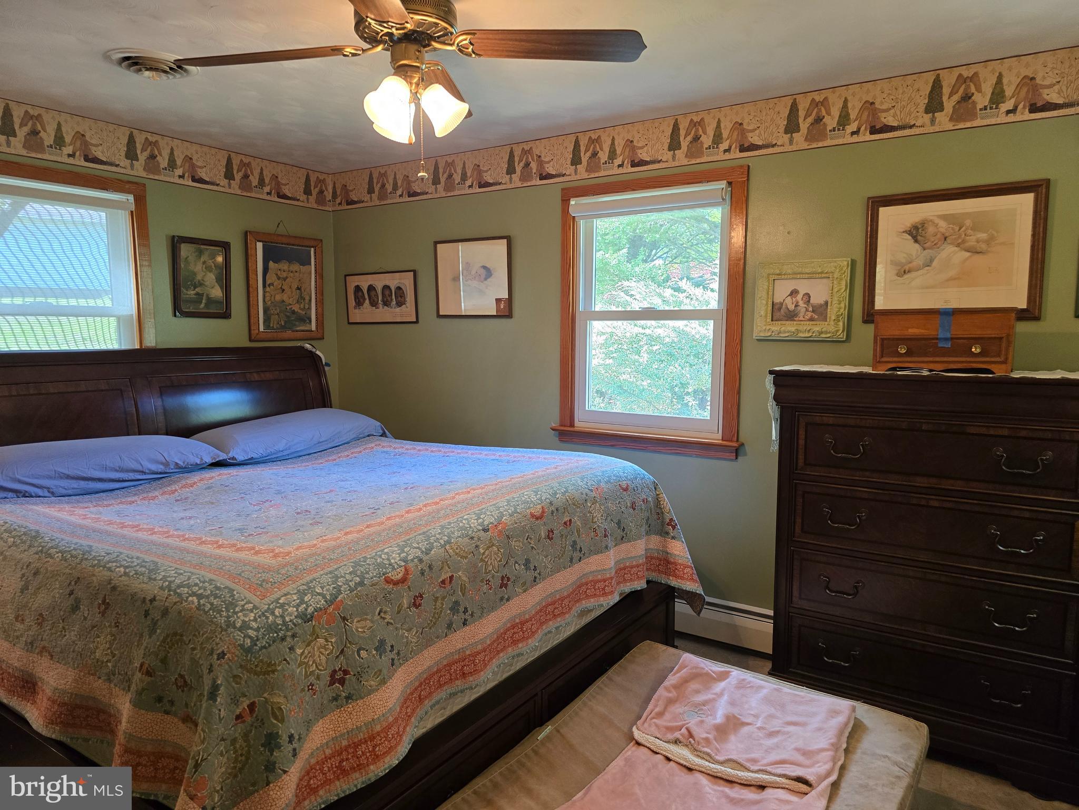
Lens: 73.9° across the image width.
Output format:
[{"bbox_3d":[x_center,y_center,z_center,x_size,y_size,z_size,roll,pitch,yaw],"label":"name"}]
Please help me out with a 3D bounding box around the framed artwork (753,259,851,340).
[{"bbox_3d":[1.095,-0.433,2.988,0.368,0.326,0.035,4,7,33],"label":"framed artwork"}]

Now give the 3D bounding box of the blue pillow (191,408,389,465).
[{"bbox_3d":[-1.288,0.134,3.791,0.485,0.178,0.979,4,7,33],"label":"blue pillow"}]

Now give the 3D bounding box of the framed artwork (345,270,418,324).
[{"bbox_3d":[-0.966,-0.654,4.406,0.603,0.309,0.025,4,7,33],"label":"framed artwork"}]

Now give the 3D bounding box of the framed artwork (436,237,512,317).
[{"bbox_3d":[-0.367,-0.705,4.005,0.535,0.432,0.025,4,7,33],"label":"framed artwork"}]

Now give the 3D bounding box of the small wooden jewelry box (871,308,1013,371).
[{"bbox_3d":[1.335,-0.210,2.380,0.400,0.199,0.200,4,7,33],"label":"small wooden jewelry box"}]

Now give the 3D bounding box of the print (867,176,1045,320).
[{"bbox_3d":[1.569,-0.567,2.738,0.594,0.498,0.030,4,7,33],"label":"print"}]

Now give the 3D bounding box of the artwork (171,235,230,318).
[{"bbox_3d":[-1.825,-0.680,3.876,0.030,0.421,0.324,4,7,33],"label":"artwork"}]

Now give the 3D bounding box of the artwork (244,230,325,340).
[{"bbox_3d":[-1.504,-0.691,4.243,0.030,0.612,0.529,4,7,33],"label":"artwork"}]

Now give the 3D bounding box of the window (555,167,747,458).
[{"bbox_3d":[0.510,-0.423,3.414,0.970,1.275,0.130,4,7,33],"label":"window"}]

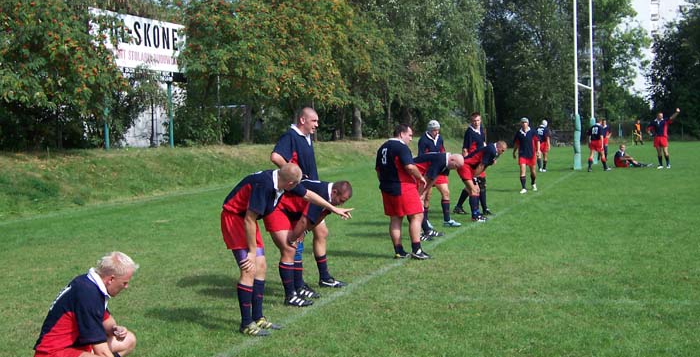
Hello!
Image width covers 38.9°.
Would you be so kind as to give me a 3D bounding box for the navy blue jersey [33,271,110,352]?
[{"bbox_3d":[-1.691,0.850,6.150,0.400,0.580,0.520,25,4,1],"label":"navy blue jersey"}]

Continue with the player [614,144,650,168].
[{"bbox_3d":[9.785,-0.759,34.200,1.250,0.800,0.550,-1,3,5],"label":"player"}]

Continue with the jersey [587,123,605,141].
[{"bbox_3d":[8.285,-1.567,33.400,0.540,0.620,0.300,1,4,38],"label":"jersey"}]

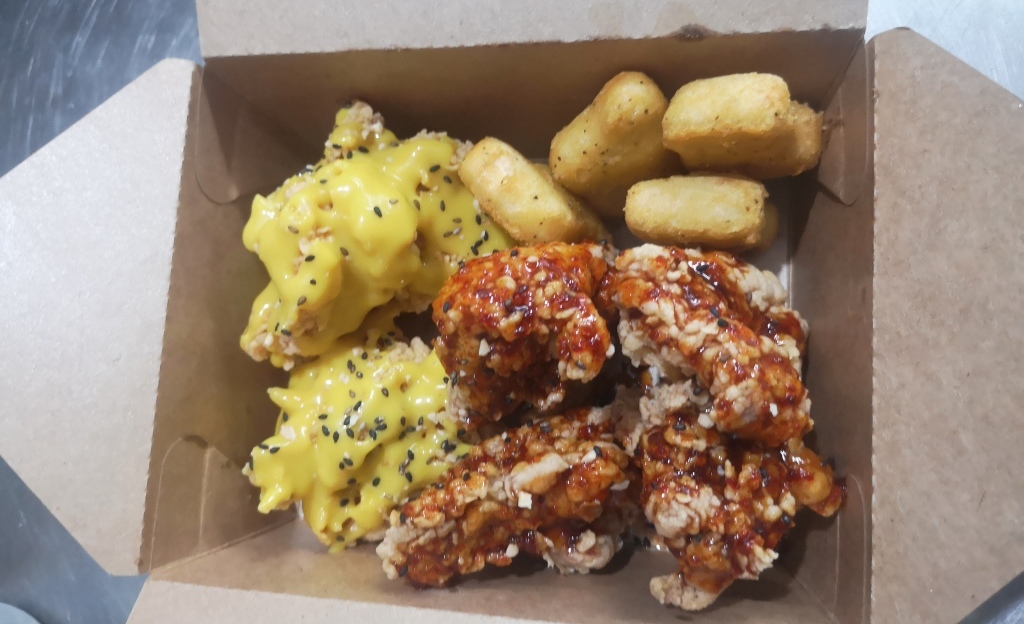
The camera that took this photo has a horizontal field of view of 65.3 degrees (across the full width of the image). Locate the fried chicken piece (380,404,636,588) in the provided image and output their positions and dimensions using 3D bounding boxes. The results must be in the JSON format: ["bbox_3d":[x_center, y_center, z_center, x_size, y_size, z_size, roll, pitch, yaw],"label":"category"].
[{"bbox_3d":[0.002,0.051,0.213,0.070,0.036,0.036,-25,78,8],"label":"fried chicken piece"}]

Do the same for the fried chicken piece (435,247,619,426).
[{"bbox_3d":[0.004,0.005,0.224,0.051,0.043,0.044,-19,79,9],"label":"fried chicken piece"}]

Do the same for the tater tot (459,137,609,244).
[{"bbox_3d":[0.006,-0.033,0.235,0.045,0.024,0.019,35,91,14],"label":"tater tot"}]

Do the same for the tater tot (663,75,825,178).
[{"bbox_3d":[0.061,-0.048,0.213,0.040,0.026,0.023,12,85,13],"label":"tater tot"}]

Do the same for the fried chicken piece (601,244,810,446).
[{"bbox_3d":[0.051,0.007,0.205,0.060,0.036,0.034,43,92,14],"label":"fried chicken piece"}]

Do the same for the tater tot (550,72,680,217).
[{"bbox_3d":[0.029,-0.046,0.225,0.027,0.034,0.036,39,92,14],"label":"tater tot"}]

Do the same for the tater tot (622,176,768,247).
[{"bbox_3d":[0.053,-0.029,0.226,0.039,0.024,0.018,6,84,13],"label":"tater tot"}]

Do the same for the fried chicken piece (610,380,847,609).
[{"bbox_3d":[0.052,0.045,0.203,0.052,0.042,0.050,-39,76,4],"label":"fried chicken piece"}]

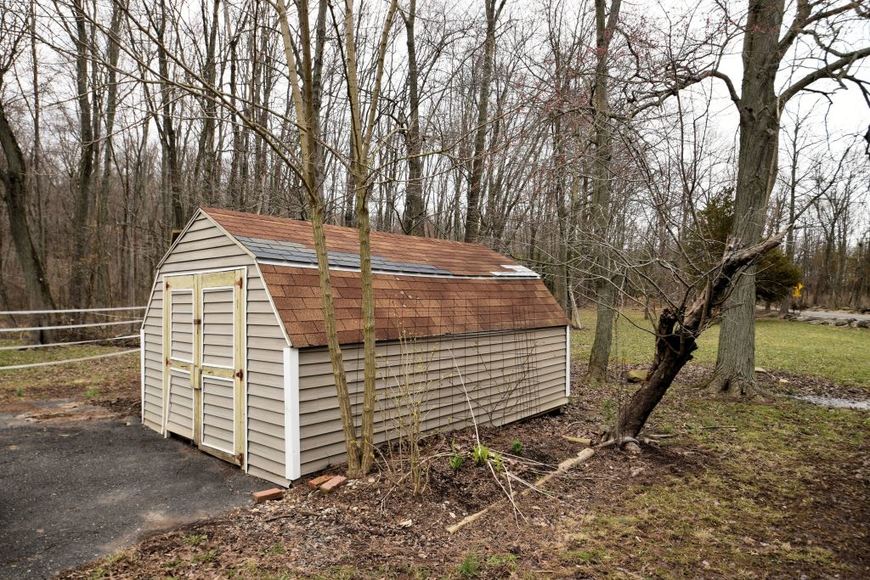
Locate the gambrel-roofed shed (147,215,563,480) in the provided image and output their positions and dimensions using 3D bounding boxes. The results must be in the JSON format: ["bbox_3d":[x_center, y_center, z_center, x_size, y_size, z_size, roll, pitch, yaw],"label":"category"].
[{"bbox_3d":[-0.767,0.442,7.052,3.321,2.519,4.955,-1,-1,42],"label":"gambrel-roofed shed"}]

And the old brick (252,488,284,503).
[{"bbox_3d":[-1.312,1.626,3.995,0.198,0.057,0.094,2,-2,-41],"label":"old brick"}]

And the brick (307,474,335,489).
[{"bbox_3d":[-0.954,1.633,4.283,0.095,0.057,0.198,-1,0,35],"label":"brick"}]

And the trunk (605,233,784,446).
[{"bbox_3d":[2.862,0.593,5.675,1.802,2.393,0.600,0,-1,14],"label":"trunk"}]

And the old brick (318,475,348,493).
[{"bbox_3d":[-0.824,1.615,4.173,0.095,0.057,0.205,-1,6,35],"label":"old brick"}]

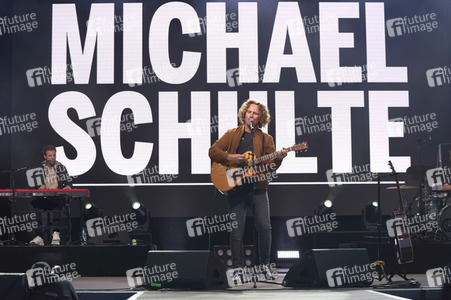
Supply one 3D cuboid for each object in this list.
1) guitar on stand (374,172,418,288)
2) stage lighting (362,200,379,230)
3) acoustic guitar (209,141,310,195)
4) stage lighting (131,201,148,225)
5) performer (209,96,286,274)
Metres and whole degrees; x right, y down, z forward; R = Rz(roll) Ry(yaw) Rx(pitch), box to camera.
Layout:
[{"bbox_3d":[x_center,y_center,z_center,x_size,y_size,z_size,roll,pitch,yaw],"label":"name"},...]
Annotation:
[{"bbox_3d":[1.675,0.793,10.300,0.440,1.120,0.450,-1,-6,6],"label":"guitar on stand"},{"bbox_3d":[2.542,1.147,18.000,0.355,0.510,0.330,1,-6,-12],"label":"stage lighting"},{"bbox_3d":[0.339,0.108,10.220,1.030,0.410,0.130,-18,-3,3],"label":"acoustic guitar"},{"bbox_3d":[-1.386,1.088,17.000,0.340,0.480,0.330,-3,-6,24],"label":"stage lighting"},{"bbox_3d":[0.225,0.405,10.400,0.760,1.820,0.480,-1,-6,10],"label":"performer"}]

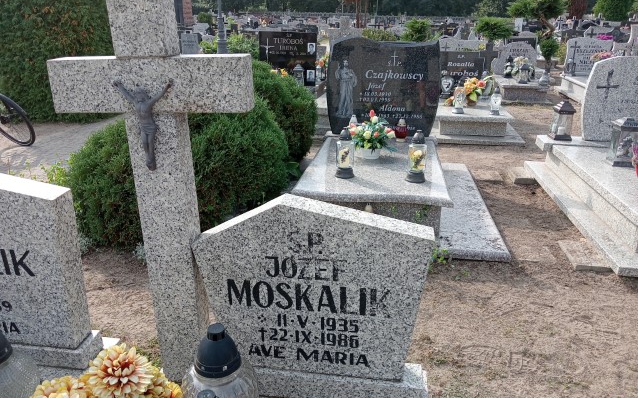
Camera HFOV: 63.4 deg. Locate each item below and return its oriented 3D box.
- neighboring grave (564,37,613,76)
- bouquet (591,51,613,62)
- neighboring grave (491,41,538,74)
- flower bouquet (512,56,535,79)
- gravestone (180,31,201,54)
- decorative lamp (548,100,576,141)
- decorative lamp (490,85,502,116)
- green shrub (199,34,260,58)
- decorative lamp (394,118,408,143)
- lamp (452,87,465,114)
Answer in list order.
[{"bbox_3d":[5.235,-2.770,10.059,0.886,0.721,0.120,3,20,9],"label":"neighboring grave"},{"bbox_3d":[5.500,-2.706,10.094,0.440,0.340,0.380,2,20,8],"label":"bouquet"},{"bbox_3d":[3.865,-2.775,10.240,0.858,0.628,0.130,3,19,8],"label":"neighboring grave"},{"bbox_3d":[3.894,-2.470,9.767,0.419,0.414,0.350,3,20,9],"label":"flower bouquet"},{"bbox_3d":[-4.020,-4.802,16.317,0.620,0.840,0.200,0,19,3],"label":"gravestone"},{"bbox_3d":[2.276,-0.733,4.811,0.170,0.345,0.170,3,19,8],"label":"decorative lamp"},{"bbox_3d":[2.240,-1.230,6.466,0.125,0.330,0.125,2,20,8],"label":"decorative lamp"},{"bbox_3d":[-1.663,-2.428,9.410,1.152,1.117,0.950,3,20,9],"label":"green shrub"},{"bbox_3d":[0.746,-0.616,4.637,0.115,0.210,0.115,3,19,8],"label":"decorative lamp"},{"bbox_3d":[1.772,-1.242,6.513,0.130,0.320,0.130,2,20,8],"label":"lamp"}]

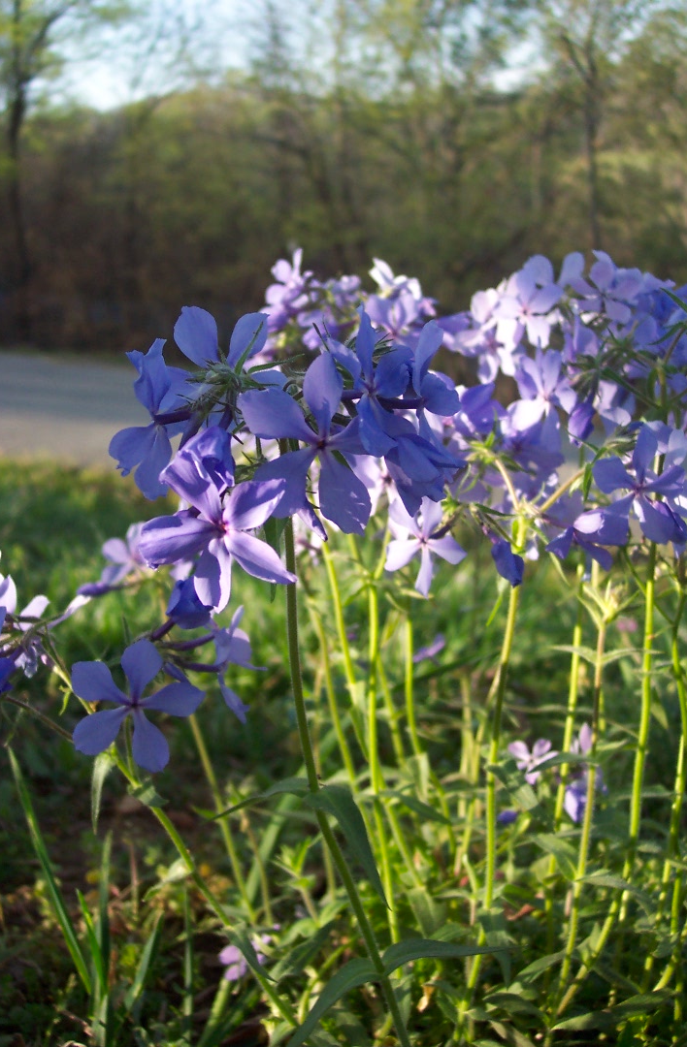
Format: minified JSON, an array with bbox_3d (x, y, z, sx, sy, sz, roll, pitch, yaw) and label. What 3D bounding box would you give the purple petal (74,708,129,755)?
[{"bbox_3d":[-0.054,0.045,0.245,0.015,0.009,0.003,-34,-8,4],"label":"purple petal"}]

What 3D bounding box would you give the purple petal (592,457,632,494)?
[{"bbox_3d":[0.087,-0.016,0.360,0.014,0.011,0.006,21,-3,-6],"label":"purple petal"}]

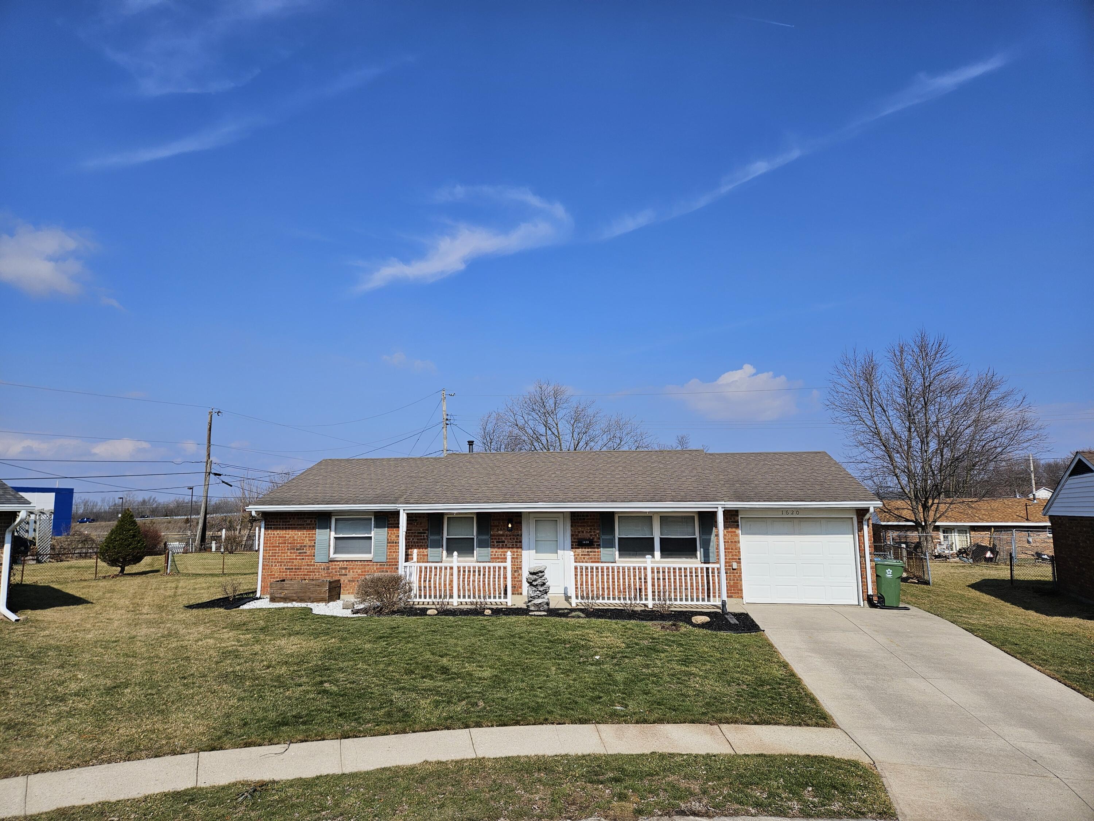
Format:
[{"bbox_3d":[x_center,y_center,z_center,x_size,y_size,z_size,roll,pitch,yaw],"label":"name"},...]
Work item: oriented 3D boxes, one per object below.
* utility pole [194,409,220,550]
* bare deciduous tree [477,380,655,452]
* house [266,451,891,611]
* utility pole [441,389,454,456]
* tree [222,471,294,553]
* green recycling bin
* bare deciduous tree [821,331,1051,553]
[{"bbox_3d":[-23.944,4.790,51.401,1.100,9.887,0.500,0,-9,0],"label":"utility pole"},{"bbox_3d":[1.306,3.874,50.008,12.346,12.163,11.500,0,-9,0],"label":"bare deciduous tree"},{"bbox_3d":[0.548,3.432,22.781,16.150,4.300,9.200,-1,-9,6],"label":"house"},{"bbox_3d":[-6.406,3.919,45.957,0.900,10.779,0.450,0,-9,0],"label":"utility pole"},{"bbox_3d":[-19.119,6.656,48.571,5.195,5.260,4.800,0,-9,0],"label":"tree"},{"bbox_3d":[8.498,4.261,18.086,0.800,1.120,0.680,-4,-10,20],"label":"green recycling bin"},{"bbox_3d":[22.031,1.775,41.213,12.343,13.000,11.500,0,-9,0],"label":"bare deciduous tree"}]

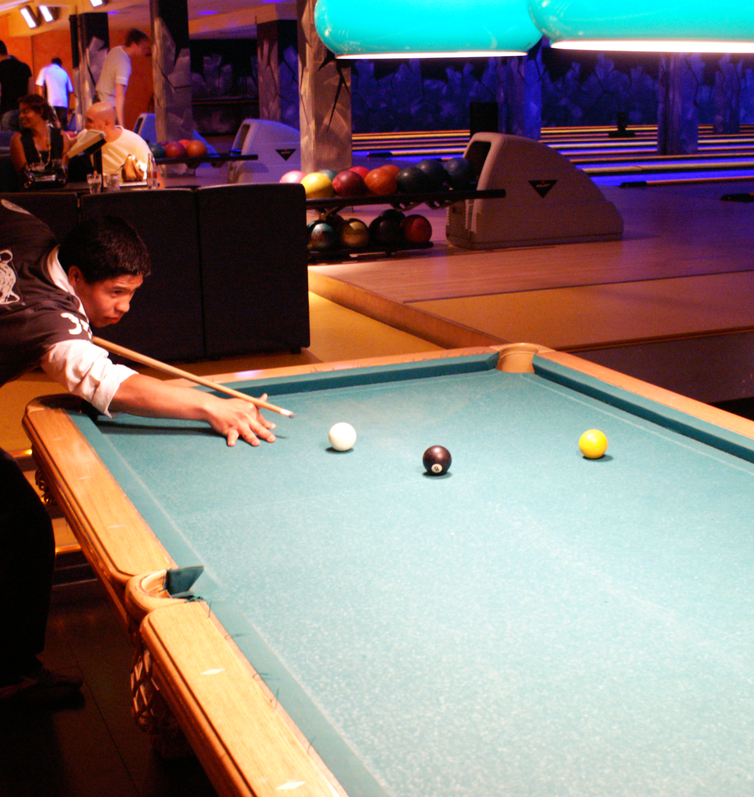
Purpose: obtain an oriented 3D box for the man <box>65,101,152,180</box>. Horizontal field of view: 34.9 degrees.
[{"bbox_3d":[-1.672,-1.284,7.583,0.600,1.136,0.750,0,15,3],"label":"man"}]

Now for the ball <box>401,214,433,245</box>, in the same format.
[{"bbox_3d":[0.266,-1.133,8.130,0.216,0.216,0.216,0,15,0],"label":"ball"}]

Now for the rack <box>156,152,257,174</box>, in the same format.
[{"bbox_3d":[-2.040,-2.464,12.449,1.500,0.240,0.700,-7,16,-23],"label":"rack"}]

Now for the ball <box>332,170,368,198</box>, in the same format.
[{"bbox_3d":[-0.182,-1.352,7.710,0.216,0.216,0.216,-1,15,0],"label":"ball"}]

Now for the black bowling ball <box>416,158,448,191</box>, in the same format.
[{"bbox_3d":[0.364,-1.503,8.100,0.216,0.216,0.216,-1,15,0],"label":"black bowling ball"}]

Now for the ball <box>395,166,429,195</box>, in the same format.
[{"bbox_3d":[0.240,-1.431,7.980,0.216,0.216,0.216,0,15,0],"label":"ball"}]

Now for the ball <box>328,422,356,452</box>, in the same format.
[{"bbox_3d":[-0.072,0.079,2.487,0.057,0.057,0.057,-1,15,0],"label":"ball"}]

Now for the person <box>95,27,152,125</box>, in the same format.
[{"bbox_3d":[-2.718,-3.052,12.800,0.620,1.730,0.500,-4,15,-12],"label":"person"}]

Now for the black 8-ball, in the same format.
[{"bbox_3d":[0.118,0.121,2.357,0.057,0.057,0.057,-1,15,0],"label":"black 8-ball"}]

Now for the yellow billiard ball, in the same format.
[{"bbox_3d":[0.440,0.092,2.437,0.057,0.057,0.057,-1,15,0],"label":"yellow billiard ball"}]

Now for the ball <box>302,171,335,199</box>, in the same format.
[{"bbox_3d":[-0.386,-1.327,7.630,0.216,0.216,0.216,-1,15,0],"label":"ball"}]

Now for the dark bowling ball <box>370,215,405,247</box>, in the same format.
[{"bbox_3d":[0.050,-1.116,8.030,0.216,0.216,0.216,-1,15,0],"label":"dark bowling ball"}]

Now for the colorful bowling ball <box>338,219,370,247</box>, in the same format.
[{"bbox_3d":[-0.151,-1.092,7.950,0.216,0.216,0.216,-1,15,0],"label":"colorful bowling ball"}]

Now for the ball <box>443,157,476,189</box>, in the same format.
[{"bbox_3d":[0.557,-1.531,8.170,0.216,0.216,0.216,-1,15,0],"label":"ball"}]

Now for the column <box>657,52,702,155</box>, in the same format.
[{"bbox_3d":[4.679,-4.898,18.600,0.400,2.250,0.450,-7,16,-23],"label":"column"}]

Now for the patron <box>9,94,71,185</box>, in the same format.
[{"bbox_3d":[-2.102,-1.321,7.637,0.500,1.192,0.750,-7,16,-21],"label":"patron"}]

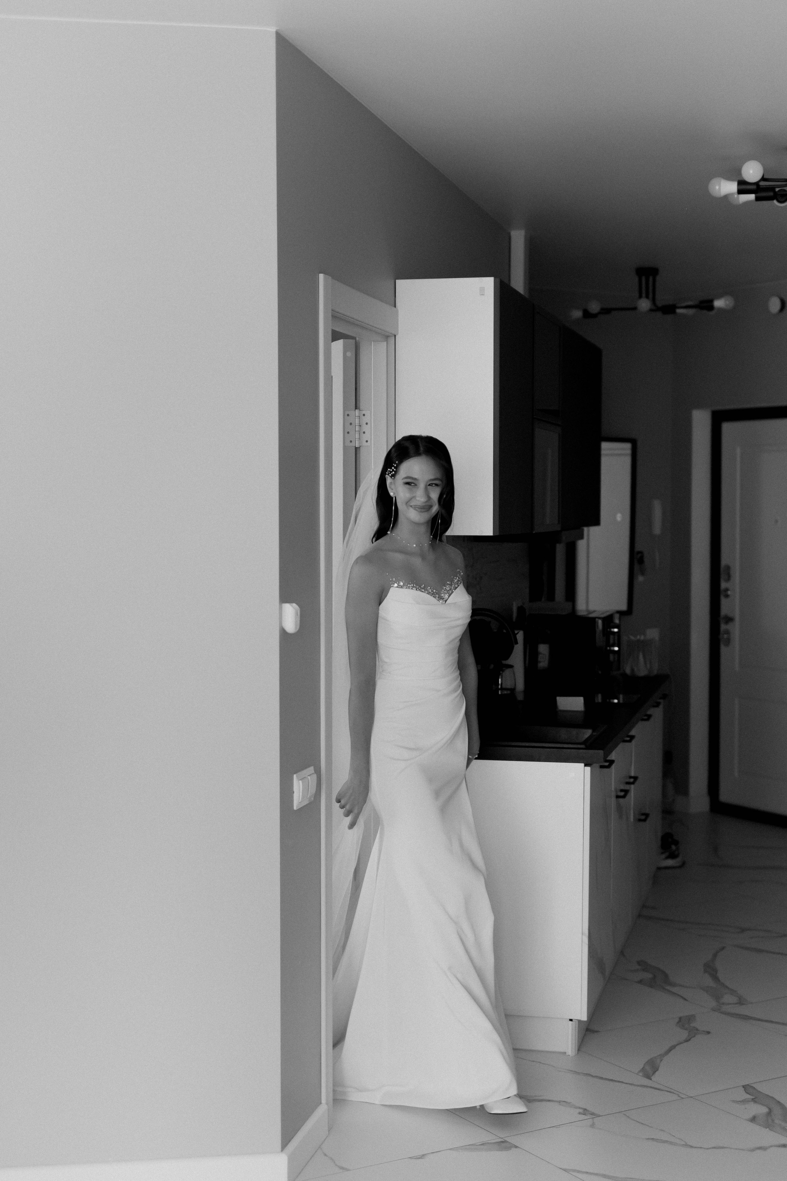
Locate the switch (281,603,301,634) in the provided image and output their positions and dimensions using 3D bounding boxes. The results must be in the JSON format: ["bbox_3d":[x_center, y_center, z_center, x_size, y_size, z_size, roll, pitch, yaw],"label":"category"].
[{"bbox_3d":[-0.230,0.062,3.937,0.034,0.068,0.046,1,3,14],"label":"switch"}]

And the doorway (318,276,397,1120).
[{"bbox_3d":[-0.137,0.274,4.581,0.130,2.095,0.775,1,3,14],"label":"doorway"}]

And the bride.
[{"bbox_3d":[0.075,0.458,4.573,0.530,1.725,0.500,-2,4,-33],"label":"bride"}]

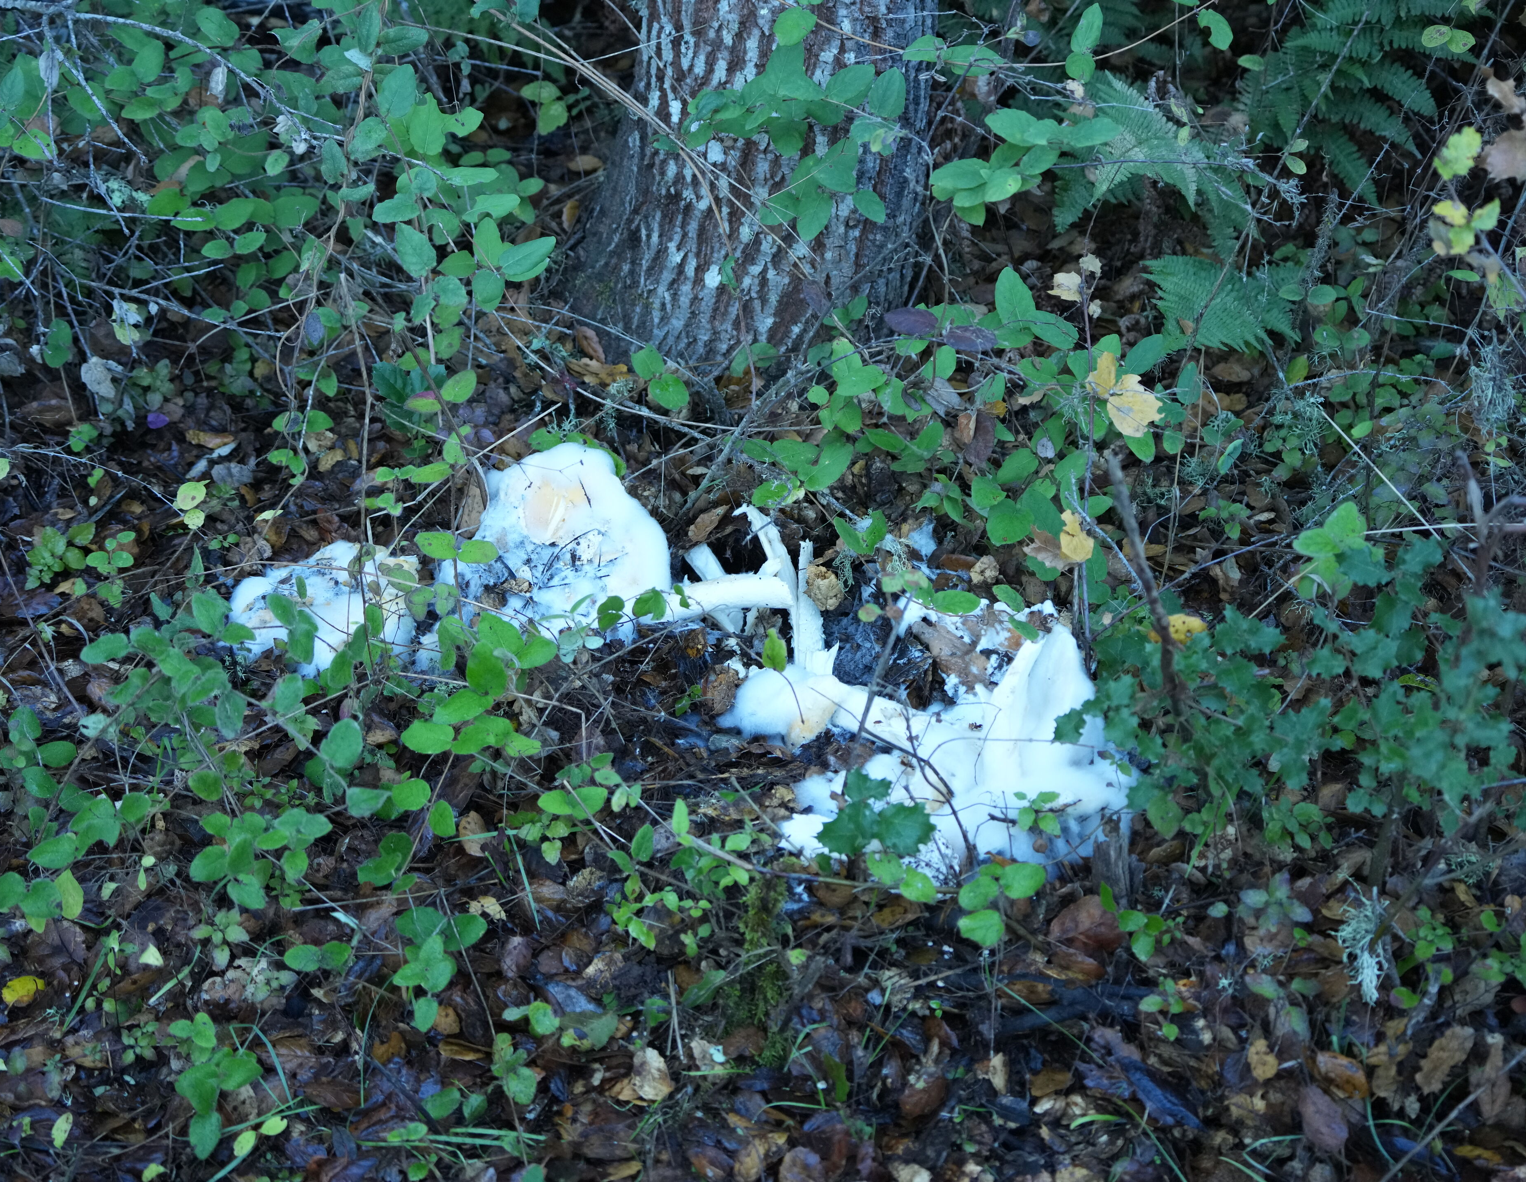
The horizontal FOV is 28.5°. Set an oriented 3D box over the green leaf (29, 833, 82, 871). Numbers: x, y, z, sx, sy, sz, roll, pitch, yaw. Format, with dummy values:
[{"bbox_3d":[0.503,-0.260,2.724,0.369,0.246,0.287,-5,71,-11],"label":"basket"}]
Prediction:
[{"bbox_3d":[-0.557,0.206,2.360,0.042,0.010,0.032,-16,58,-10],"label":"green leaf"}]

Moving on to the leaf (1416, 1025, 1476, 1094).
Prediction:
[{"bbox_3d":[0.511,0.351,2.250,0.028,0.012,0.069,35,61,23],"label":"leaf"}]

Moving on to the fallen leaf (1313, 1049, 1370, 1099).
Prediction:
[{"bbox_3d":[0.468,0.390,2.419,0.033,0.018,0.061,-20,40,-27],"label":"fallen leaf"}]

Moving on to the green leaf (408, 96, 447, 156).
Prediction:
[{"bbox_3d":[-0.338,-0.469,3.030,0.037,0.064,0.012,-4,-12,-1],"label":"green leaf"}]

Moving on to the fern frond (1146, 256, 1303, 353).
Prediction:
[{"bbox_3d":[0.498,-0.308,3.273,0.200,0.050,0.194,16,41,19],"label":"fern frond"}]

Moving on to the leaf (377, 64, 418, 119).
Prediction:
[{"bbox_3d":[-0.363,-0.498,3.000,0.040,0.061,0.012,24,-11,5],"label":"leaf"}]

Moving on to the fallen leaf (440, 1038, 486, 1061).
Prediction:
[{"bbox_3d":[-0.226,0.345,2.260,0.038,0.012,0.022,11,46,11],"label":"fallen leaf"}]

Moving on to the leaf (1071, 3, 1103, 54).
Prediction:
[{"bbox_3d":[0.324,-0.562,3.000,0.025,0.054,0.010,12,-12,0],"label":"leaf"}]

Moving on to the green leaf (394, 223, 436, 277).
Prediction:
[{"bbox_3d":[-0.346,-0.339,2.980,0.034,0.062,0.012,-24,-11,-5],"label":"green leaf"}]

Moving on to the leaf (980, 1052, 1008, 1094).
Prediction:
[{"bbox_3d":[0.172,0.358,2.230,0.016,0.010,0.033,11,54,-10],"label":"leaf"}]

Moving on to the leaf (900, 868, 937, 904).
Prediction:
[{"bbox_3d":[0.133,0.248,2.530,0.035,0.010,0.030,25,57,18],"label":"leaf"}]

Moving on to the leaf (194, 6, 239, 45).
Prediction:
[{"bbox_3d":[-0.565,-0.583,3.100,0.059,0.010,0.034,38,74,13],"label":"leaf"}]

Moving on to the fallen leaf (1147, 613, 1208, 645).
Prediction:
[{"bbox_3d":[0.345,0.032,2.500,0.052,0.012,0.036,-9,46,-9],"label":"fallen leaf"}]

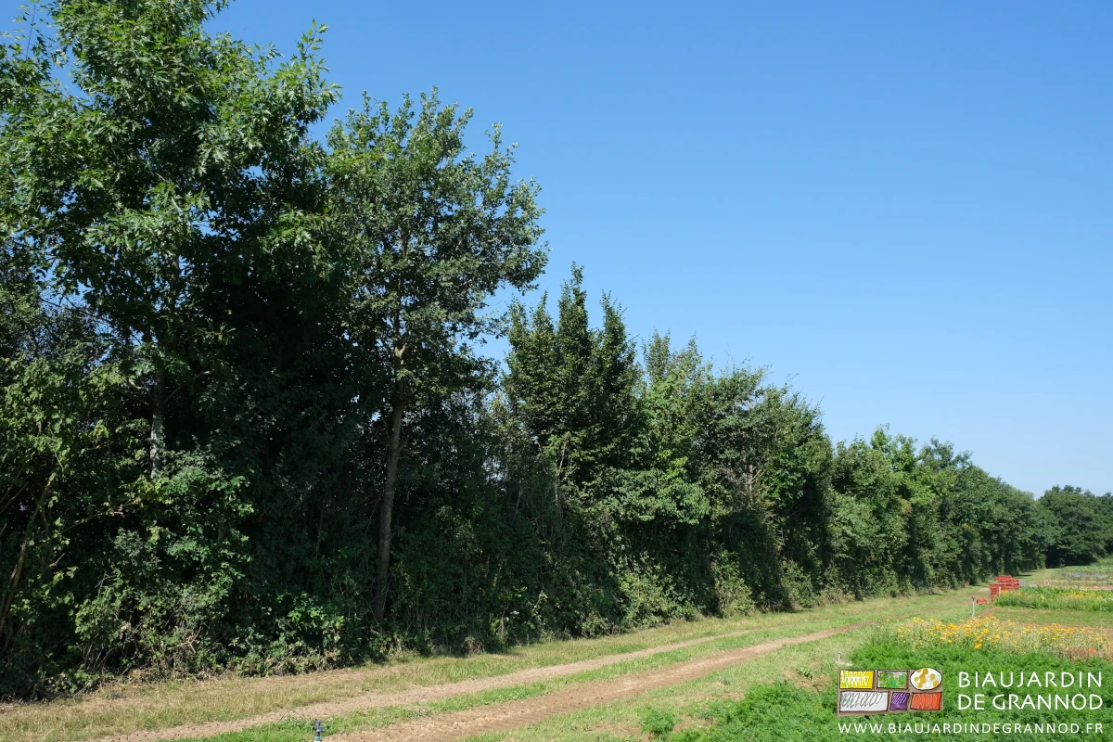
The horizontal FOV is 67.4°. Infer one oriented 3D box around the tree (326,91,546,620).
[{"bbox_3d":[-2.620,-0.500,17.500,4.900,11.900,4.900,0,-13,0],"label":"tree"}]

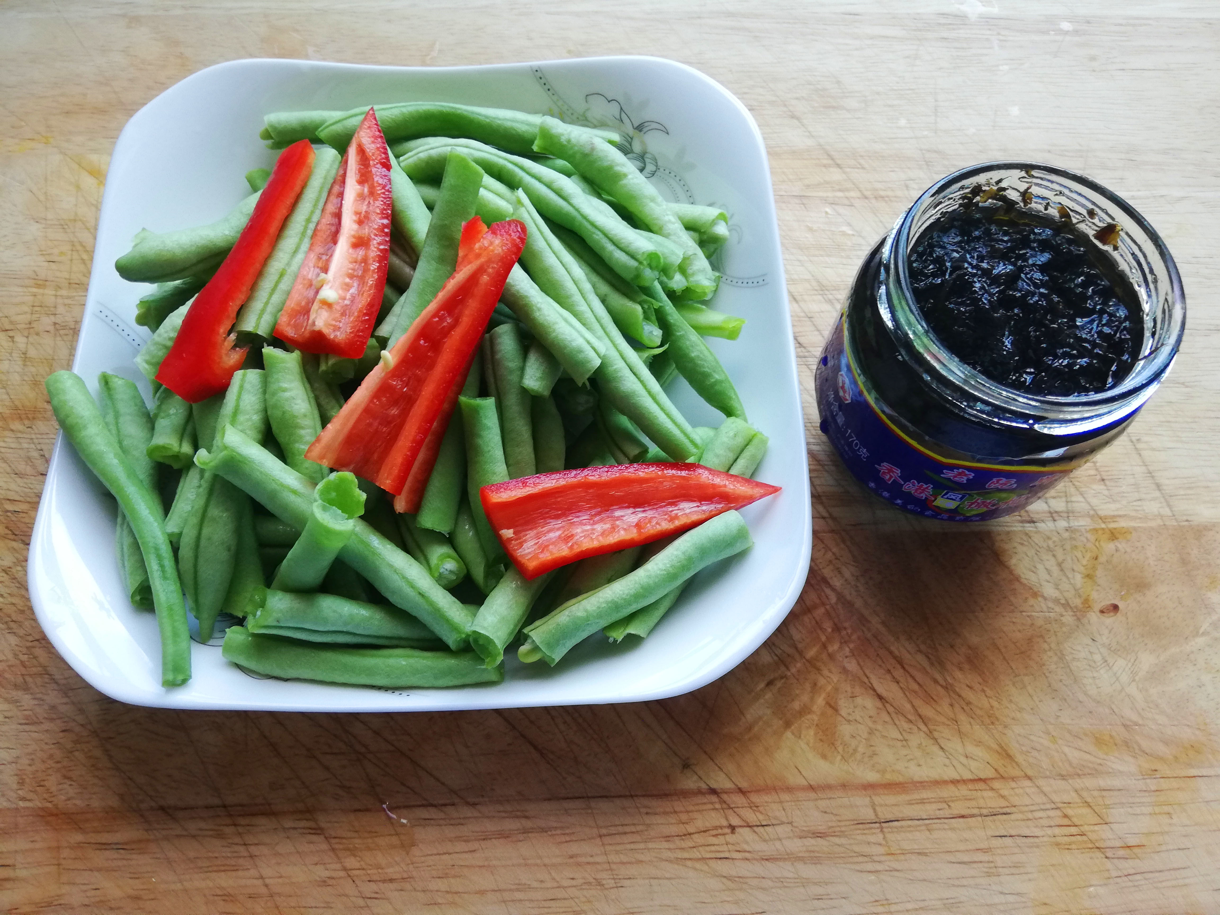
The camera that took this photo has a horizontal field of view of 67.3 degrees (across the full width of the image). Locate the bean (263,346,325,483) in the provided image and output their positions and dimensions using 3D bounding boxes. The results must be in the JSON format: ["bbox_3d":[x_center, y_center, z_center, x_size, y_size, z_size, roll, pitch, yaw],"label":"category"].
[{"bbox_3d":[-0.075,-0.009,0.224,0.011,0.011,0.037,-15,82,-6],"label":"bean"}]

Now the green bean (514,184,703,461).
[{"bbox_3d":[-0.003,-0.034,0.230,0.012,0.010,0.082,-29,76,-11],"label":"green bean"}]

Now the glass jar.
[{"bbox_3d":[0.093,-0.026,0.231,0.072,0.070,0.072,0,68,0],"label":"glass jar"}]

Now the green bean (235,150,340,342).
[{"bbox_3d":[-0.082,-0.056,0.235,0.011,0.010,0.059,10,67,4],"label":"green bean"}]

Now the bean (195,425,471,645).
[{"bbox_3d":[-0.064,0.019,0.215,0.077,0.011,0.011,36,72,5],"label":"bean"}]

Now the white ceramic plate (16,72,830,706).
[{"bbox_3d":[-0.044,-0.024,0.245,0.182,0.040,0.182,-1,68,-1],"label":"white ceramic plate"}]

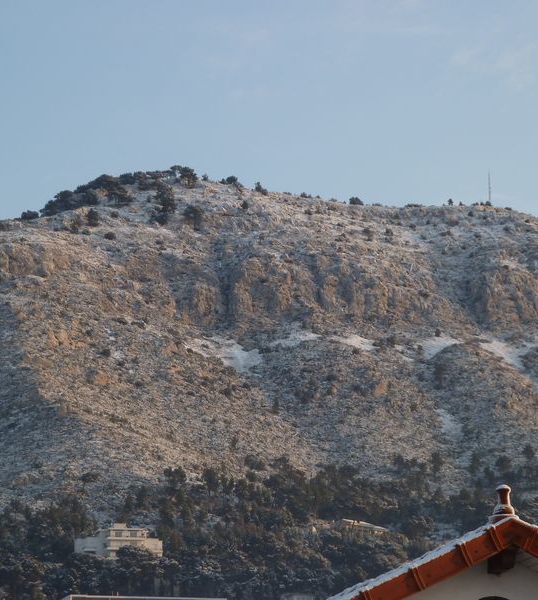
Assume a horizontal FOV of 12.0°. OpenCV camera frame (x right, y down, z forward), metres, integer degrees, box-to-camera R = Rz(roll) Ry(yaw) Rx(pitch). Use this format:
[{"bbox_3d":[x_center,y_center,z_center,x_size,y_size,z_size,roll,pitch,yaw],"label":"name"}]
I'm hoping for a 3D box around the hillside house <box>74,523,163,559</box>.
[{"bbox_3d":[-46.347,74.217,790.000,25.000,10.500,16.000,2,-11,-10],"label":"hillside house"}]

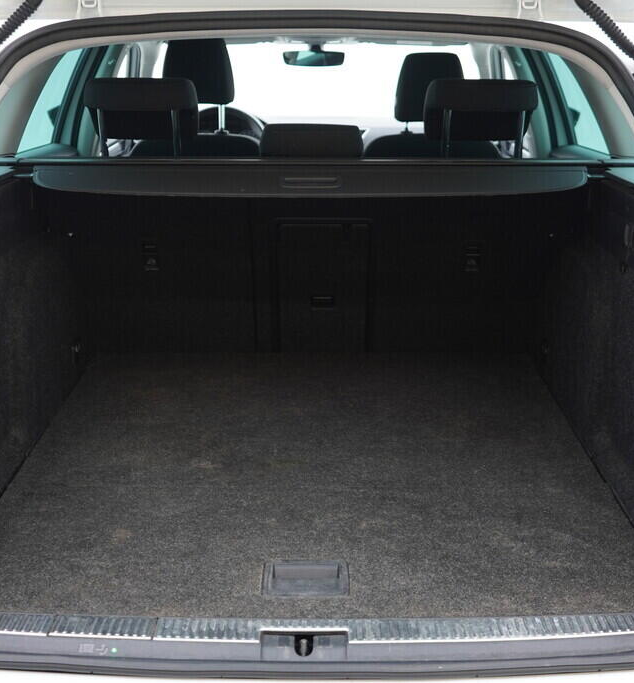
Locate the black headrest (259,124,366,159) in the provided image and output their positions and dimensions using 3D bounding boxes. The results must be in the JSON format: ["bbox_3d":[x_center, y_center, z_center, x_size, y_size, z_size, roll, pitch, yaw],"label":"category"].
[{"bbox_3d":[-0.012,-0.391,2.225,0.218,0.135,0.110,0,27,0],"label":"black headrest"}]

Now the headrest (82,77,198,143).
[{"bbox_3d":[-0.366,-0.479,2.186,0.232,0.140,0.115,0,27,0],"label":"headrest"}]

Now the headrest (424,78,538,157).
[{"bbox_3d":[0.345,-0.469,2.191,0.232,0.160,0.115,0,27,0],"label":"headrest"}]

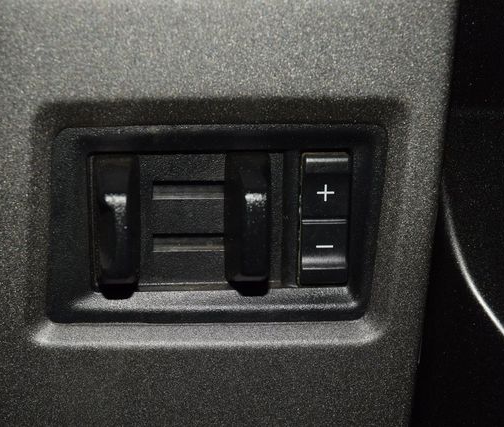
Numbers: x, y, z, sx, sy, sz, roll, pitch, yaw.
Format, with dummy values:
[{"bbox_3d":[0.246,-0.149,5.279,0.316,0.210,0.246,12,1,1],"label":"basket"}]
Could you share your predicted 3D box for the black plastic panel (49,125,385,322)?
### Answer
[{"bbox_3d":[-0.011,0.003,0.580,0.103,0.063,0.023,0,22,0],"label":"black plastic panel"}]

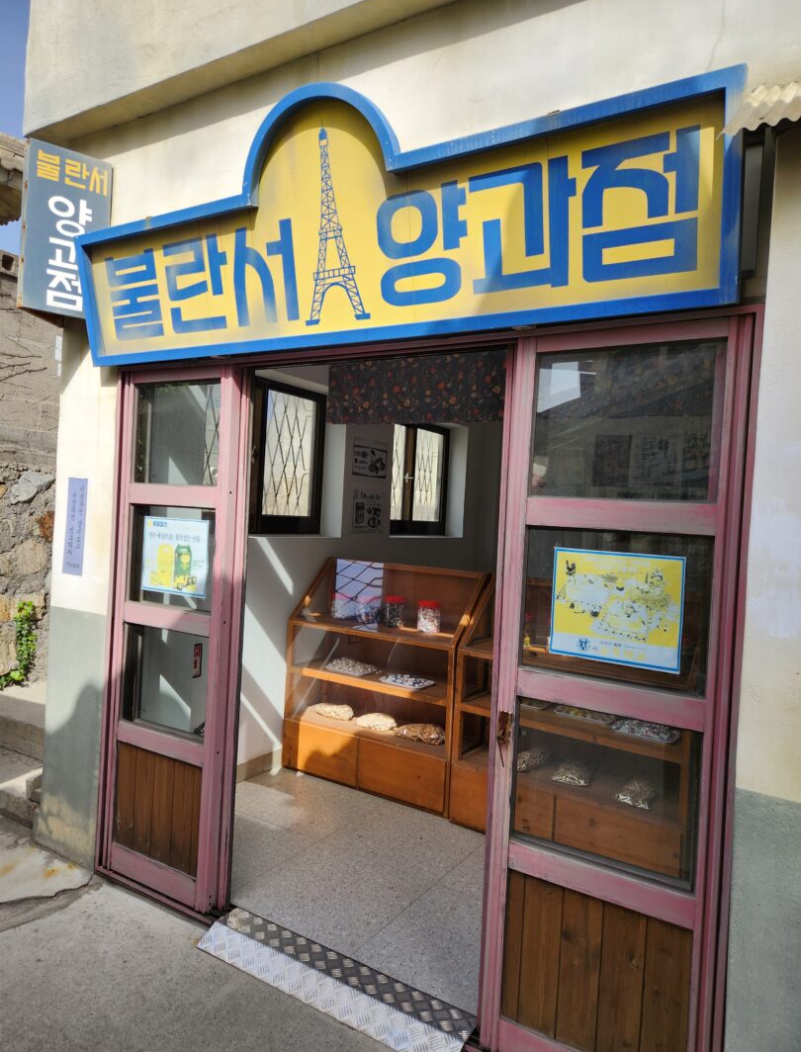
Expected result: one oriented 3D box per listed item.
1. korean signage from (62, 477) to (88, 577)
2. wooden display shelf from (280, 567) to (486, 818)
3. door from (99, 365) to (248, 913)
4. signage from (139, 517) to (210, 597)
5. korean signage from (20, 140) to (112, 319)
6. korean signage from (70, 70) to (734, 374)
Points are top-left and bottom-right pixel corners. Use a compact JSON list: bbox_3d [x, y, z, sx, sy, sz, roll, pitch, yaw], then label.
[{"bbox_3d":[-1.389,0.004,3.036,0.135,0.417,0.015,3,1,31],"label":"korean signage"},{"bbox_3d":[-0.093,0.847,4.073,1.119,1.235,0.412,3,1,32],"label":"wooden display shelf"},{"bbox_3d":[-0.911,0.406,2.810,0.636,2.075,0.104,3,1,31],"label":"door"},{"bbox_3d":[-0.891,0.120,2.797,0.364,0.297,0.015,3,1,31],"label":"signage"},{"bbox_3d":[-1.417,-1.186,2.963,0.325,0.660,0.256,2,1,-35],"label":"korean signage"},{"bbox_3d":[-0.241,-0.940,2.207,2.377,0.727,0.080,4,14,32],"label":"korean signage"}]

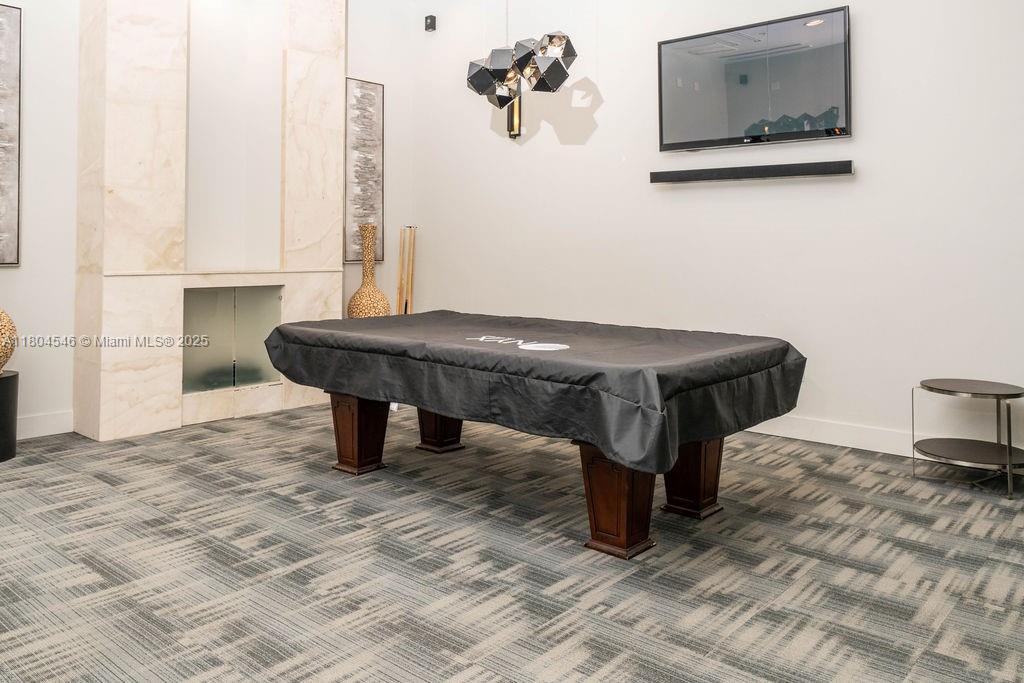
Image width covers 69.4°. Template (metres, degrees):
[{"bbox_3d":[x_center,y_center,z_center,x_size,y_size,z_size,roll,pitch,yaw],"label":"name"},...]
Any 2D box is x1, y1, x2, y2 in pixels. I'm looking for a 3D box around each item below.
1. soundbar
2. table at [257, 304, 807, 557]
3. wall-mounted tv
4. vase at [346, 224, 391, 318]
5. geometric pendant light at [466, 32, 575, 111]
[{"bbox_3d":[1.633,-1.182,5.207,1.465,0.085,0.065,7,9,41],"label":"soundbar"},{"bbox_3d":[-0.004,0.373,4.044,2.567,0.836,1.532,7,9,41],"label":"table"},{"bbox_3d":[1.634,-1.761,5.113,1.362,0.805,0.055,7,9,41],"label":"wall-mounted tv"},{"bbox_3d":[-1.263,-0.529,6.508,0.388,0.975,0.388,1,7,0],"label":"vase"},{"bbox_3d":[-0.001,-1.429,3.946,0.776,0.348,0.318,7,9,41],"label":"geometric pendant light"}]

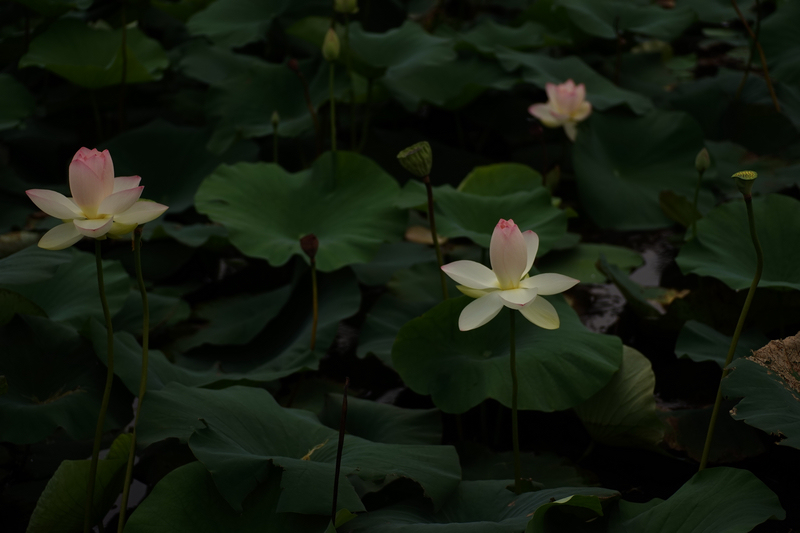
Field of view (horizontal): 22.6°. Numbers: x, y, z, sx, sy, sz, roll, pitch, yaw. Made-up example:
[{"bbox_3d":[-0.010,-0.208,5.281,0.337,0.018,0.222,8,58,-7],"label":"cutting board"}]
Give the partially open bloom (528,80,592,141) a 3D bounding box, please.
[{"bbox_3d":[0.417,-0.408,5.200,0.165,0.145,0.155,0,19,0],"label":"partially open bloom"}]

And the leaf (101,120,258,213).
[{"bbox_3d":[-0.554,-0.250,5.000,0.400,0.120,0.360,0,27,0],"label":"leaf"}]

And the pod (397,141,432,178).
[{"bbox_3d":[0.026,-0.195,3.650,0.062,0.055,0.060,-22,11,0],"label":"pod"}]

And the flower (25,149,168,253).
[{"bbox_3d":[-0.443,-0.103,2.930,0.205,0.135,0.185,0,20,0],"label":"flower"}]

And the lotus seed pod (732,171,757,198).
[{"bbox_3d":[0.569,-0.137,3.300,0.040,0.038,0.040,0,19,0],"label":"lotus seed pod"}]

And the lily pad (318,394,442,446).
[{"bbox_3d":[-0.029,0.237,3.000,0.210,0.070,0.200,0,20,0],"label":"lily pad"}]

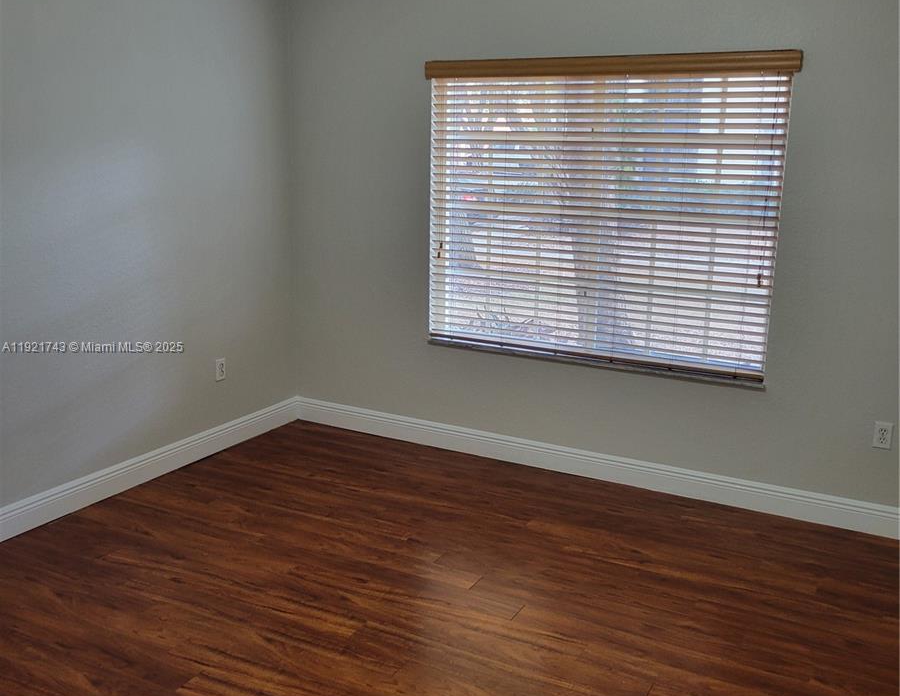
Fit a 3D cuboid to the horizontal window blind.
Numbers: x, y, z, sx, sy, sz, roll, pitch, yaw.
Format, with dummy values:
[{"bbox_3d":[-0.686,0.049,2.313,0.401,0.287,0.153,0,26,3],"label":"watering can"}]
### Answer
[{"bbox_3d":[0.673,-0.645,4.309,1.785,1.423,0.080,8,15,28],"label":"horizontal window blind"}]

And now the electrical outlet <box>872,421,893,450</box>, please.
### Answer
[{"bbox_3d":[1.851,0.376,3.852,0.071,0.115,0.010,8,15,28],"label":"electrical outlet"}]

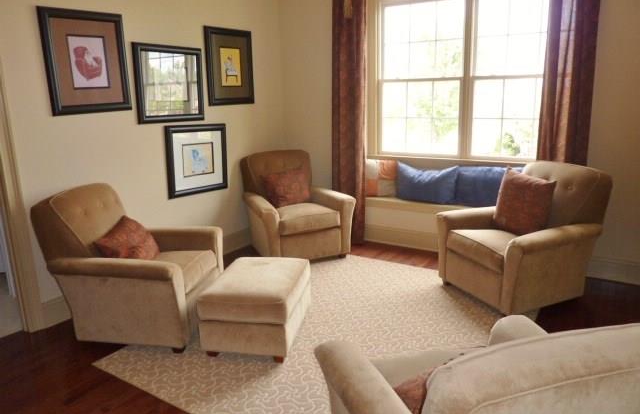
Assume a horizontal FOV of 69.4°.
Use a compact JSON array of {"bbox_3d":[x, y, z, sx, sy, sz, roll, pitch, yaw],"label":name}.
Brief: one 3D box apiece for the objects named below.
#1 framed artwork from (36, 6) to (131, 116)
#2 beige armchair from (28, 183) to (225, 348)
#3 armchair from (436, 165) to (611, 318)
[{"bbox_3d":[-1.576,-0.988,3.178,0.030,0.670,0.594,8,15,32],"label":"framed artwork"},{"bbox_3d":[-1.202,0.345,3.089,0.907,0.936,0.912,1,13,7],"label":"beige armchair"},{"bbox_3d":[1.542,0.210,3.535,0.907,0.936,0.912,-6,14,-21],"label":"armchair"}]

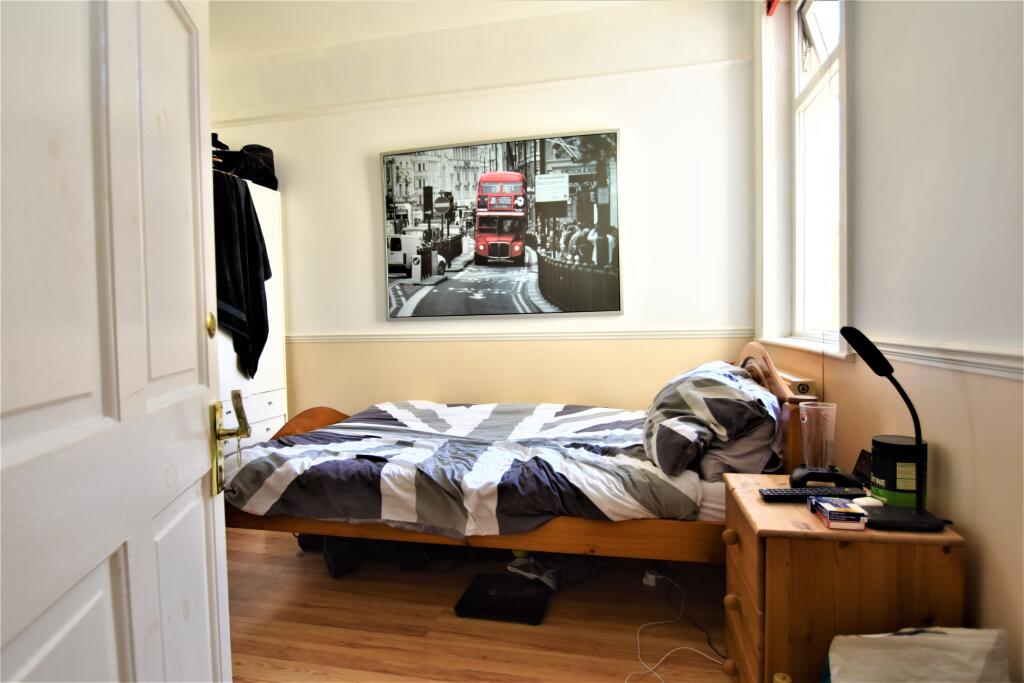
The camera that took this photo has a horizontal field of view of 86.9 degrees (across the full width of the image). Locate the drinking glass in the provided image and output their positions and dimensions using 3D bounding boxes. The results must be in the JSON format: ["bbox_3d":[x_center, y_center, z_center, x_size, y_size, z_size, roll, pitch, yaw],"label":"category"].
[{"bbox_3d":[0.764,0.252,1.348,0.080,0.196,0.080,-1,2,13],"label":"drinking glass"}]

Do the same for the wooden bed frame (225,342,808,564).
[{"bbox_3d":[0.008,0.485,2.322,2.025,0.930,1.230,-1,2,13],"label":"wooden bed frame"}]

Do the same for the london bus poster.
[{"bbox_3d":[-0.082,-0.635,3.098,1.400,1.000,0.030,-1,2,13],"label":"london bus poster"}]

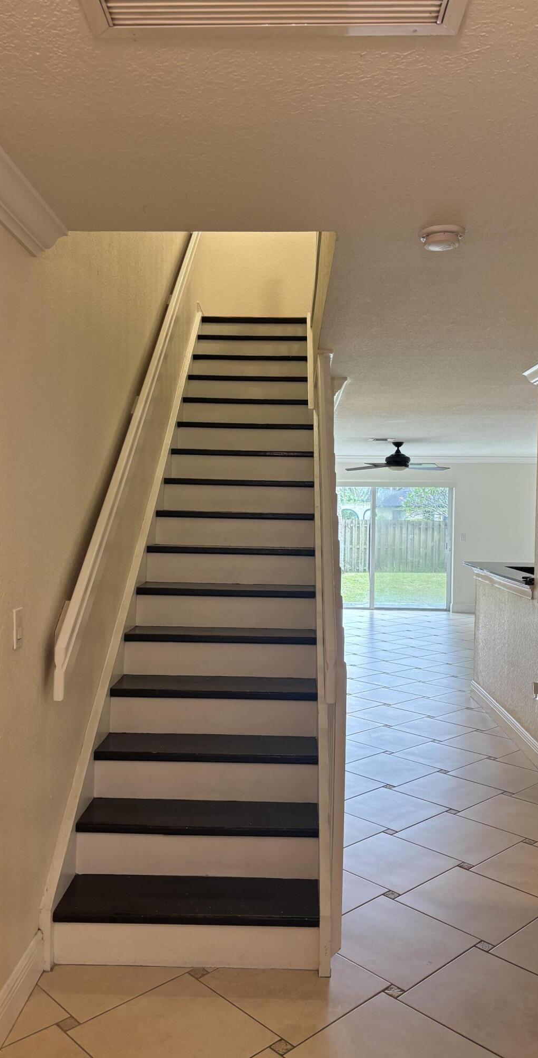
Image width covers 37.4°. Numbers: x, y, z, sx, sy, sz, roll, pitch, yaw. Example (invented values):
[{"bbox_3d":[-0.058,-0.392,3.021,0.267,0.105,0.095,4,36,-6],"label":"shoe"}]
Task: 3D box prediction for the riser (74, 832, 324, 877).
[{"bbox_3d":[-0.266,1.217,2.961,0.898,0.160,0.020,1,1,2],"label":"riser"}]

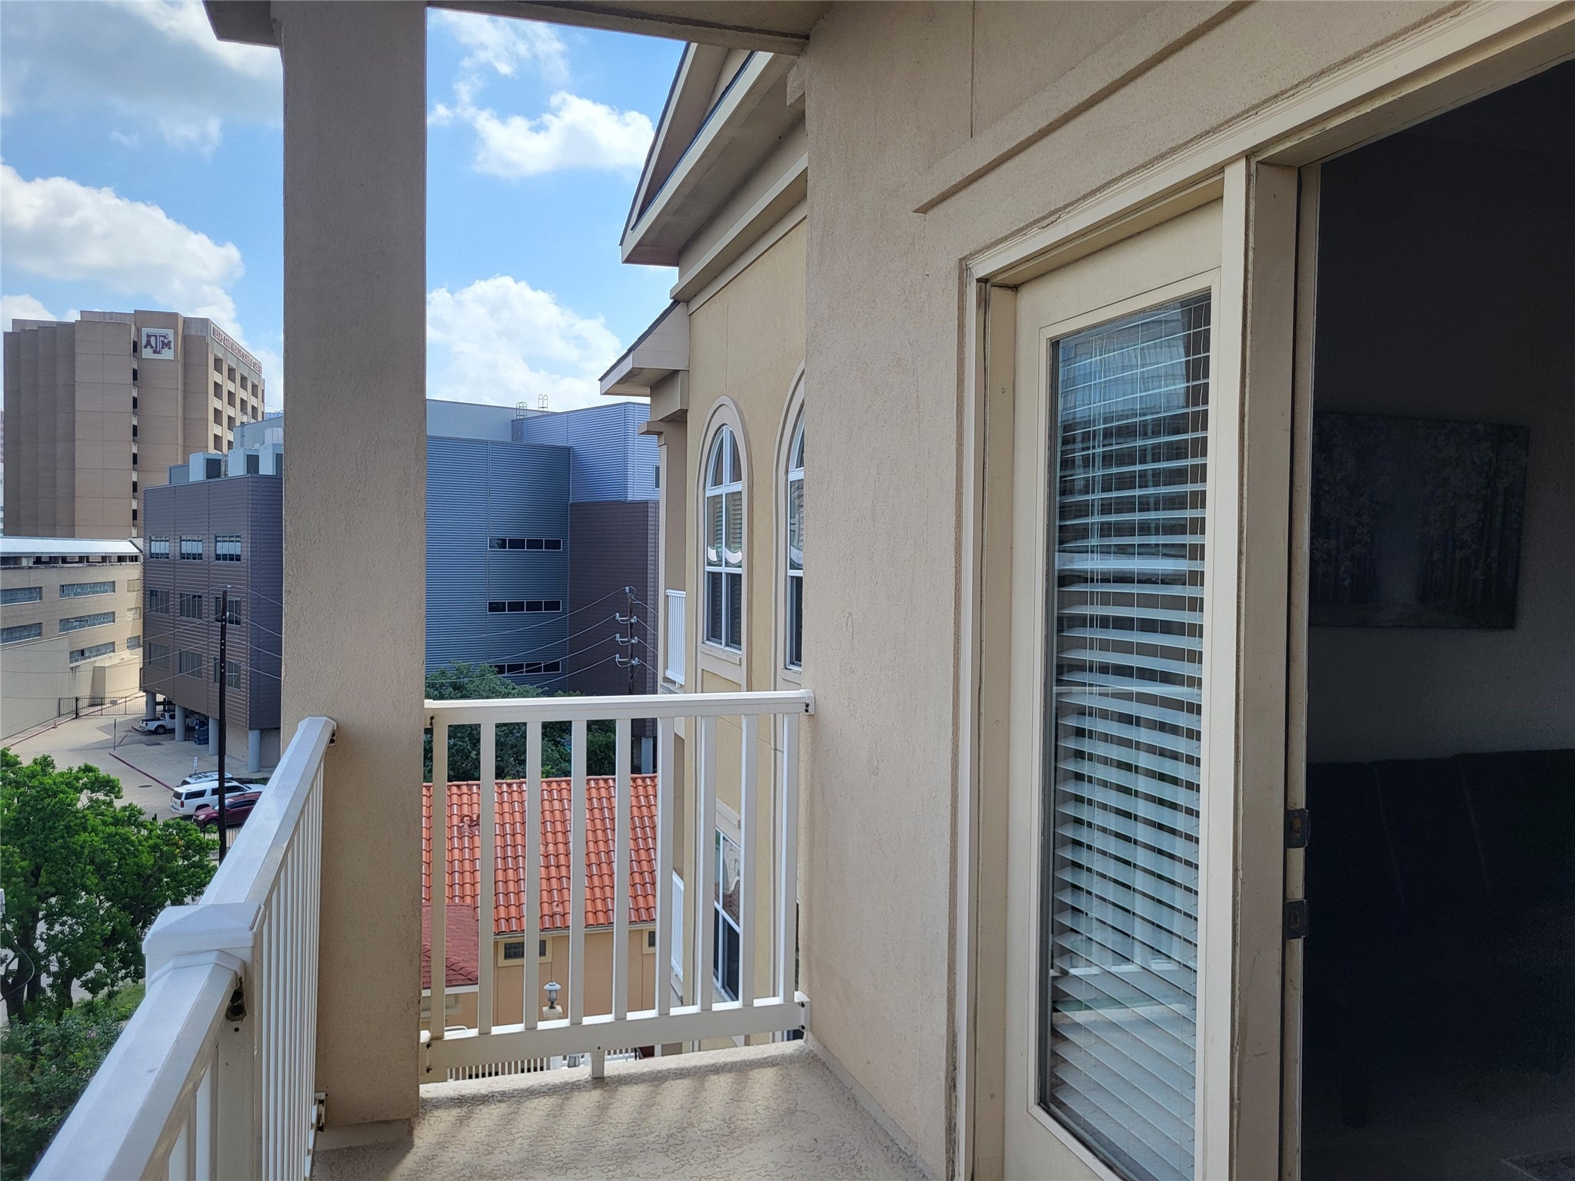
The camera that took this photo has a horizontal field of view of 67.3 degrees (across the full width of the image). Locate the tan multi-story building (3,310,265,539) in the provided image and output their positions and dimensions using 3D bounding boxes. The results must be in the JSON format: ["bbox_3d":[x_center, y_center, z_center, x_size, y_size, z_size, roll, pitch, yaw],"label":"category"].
[{"bbox_3d":[-108.300,-16.655,196.400,29.500,52.600,49.000,0,1,-13],"label":"tan multi-story building"}]

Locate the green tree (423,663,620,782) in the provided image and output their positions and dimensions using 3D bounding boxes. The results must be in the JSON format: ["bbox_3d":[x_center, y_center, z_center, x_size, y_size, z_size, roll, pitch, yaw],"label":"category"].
[{"bbox_3d":[-17.600,9.074,74.000,13.000,9.000,11.000,0,1,-13],"label":"green tree"}]

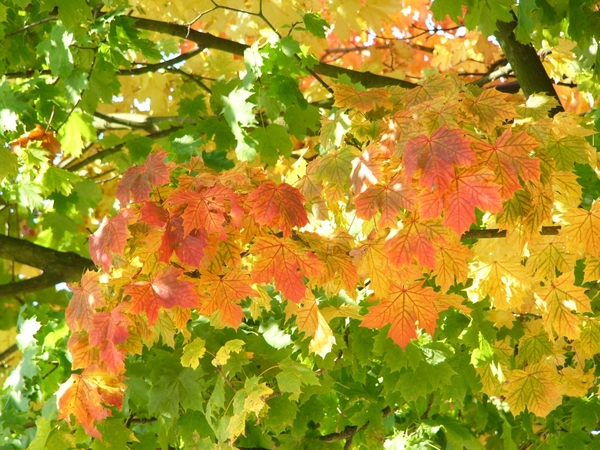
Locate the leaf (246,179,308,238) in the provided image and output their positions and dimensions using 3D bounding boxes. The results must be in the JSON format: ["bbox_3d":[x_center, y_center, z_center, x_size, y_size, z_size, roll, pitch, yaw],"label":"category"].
[{"bbox_3d":[-0.038,-0.025,7.800,0.105,0.100,0.040,-8,-15,-2],"label":"leaf"}]

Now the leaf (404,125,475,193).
[{"bbox_3d":[0.256,-0.122,8.400,0.129,0.125,0.030,0,-18,0],"label":"leaf"}]

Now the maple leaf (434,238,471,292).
[{"bbox_3d":[0.270,0.072,8.100,0.074,0.088,0.030,0,-20,0],"label":"maple leaf"}]

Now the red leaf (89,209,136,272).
[{"bbox_3d":[-0.328,0.027,8.000,0.086,0.111,0.040,3,-21,21],"label":"red leaf"}]

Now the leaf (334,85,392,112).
[{"bbox_3d":[0.117,-0.238,8.600,0.113,0.057,0.035,0,-50,0],"label":"leaf"}]

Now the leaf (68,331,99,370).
[{"bbox_3d":[-0.366,0.215,7.850,0.063,0.069,0.040,0,-15,15],"label":"leaf"}]

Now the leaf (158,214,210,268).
[{"bbox_3d":[-0.203,0.029,8.050,0.095,0.097,0.035,-17,-18,-11],"label":"leaf"}]

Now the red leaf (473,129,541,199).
[{"bbox_3d":[0.364,-0.105,7.800,0.111,0.113,0.040,-22,-14,-6],"label":"red leaf"}]

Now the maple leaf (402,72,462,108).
[{"bbox_3d":[0.236,-0.236,8.200,0.111,0.079,0.035,-6,-38,-4],"label":"maple leaf"}]

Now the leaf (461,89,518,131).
[{"bbox_3d":[0.356,-0.217,8.600,0.107,0.084,0.030,0,-35,0],"label":"leaf"}]

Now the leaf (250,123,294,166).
[{"bbox_3d":[-0.050,-0.144,8.100,0.074,0.074,0.035,0,-15,0],"label":"leaf"}]

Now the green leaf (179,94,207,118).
[{"bbox_3d":[-0.193,-0.215,8.300,0.054,0.043,0.030,0,-15,0],"label":"green leaf"}]

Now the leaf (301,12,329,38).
[{"bbox_3d":[0.029,-0.375,8.600,0.047,0.048,0.020,-11,-20,-4],"label":"leaf"}]

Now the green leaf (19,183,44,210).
[{"bbox_3d":[-0.532,-0.057,9.100,0.064,0.060,0.030,-15,-29,13],"label":"green leaf"}]

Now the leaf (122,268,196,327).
[{"bbox_3d":[-0.235,0.121,7.750,0.126,0.102,0.040,0,-15,-10],"label":"leaf"}]

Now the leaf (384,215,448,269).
[{"bbox_3d":[0.204,0.029,8.000,0.112,0.098,0.030,0,-25,0],"label":"leaf"}]

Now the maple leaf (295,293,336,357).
[{"bbox_3d":[0.027,0.174,8.000,0.075,0.109,0.045,-14,-12,-13],"label":"maple leaf"}]

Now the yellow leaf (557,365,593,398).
[{"bbox_3d":[0.519,0.296,8.650,0.081,0.061,0.025,0,-30,-10],"label":"yellow leaf"}]

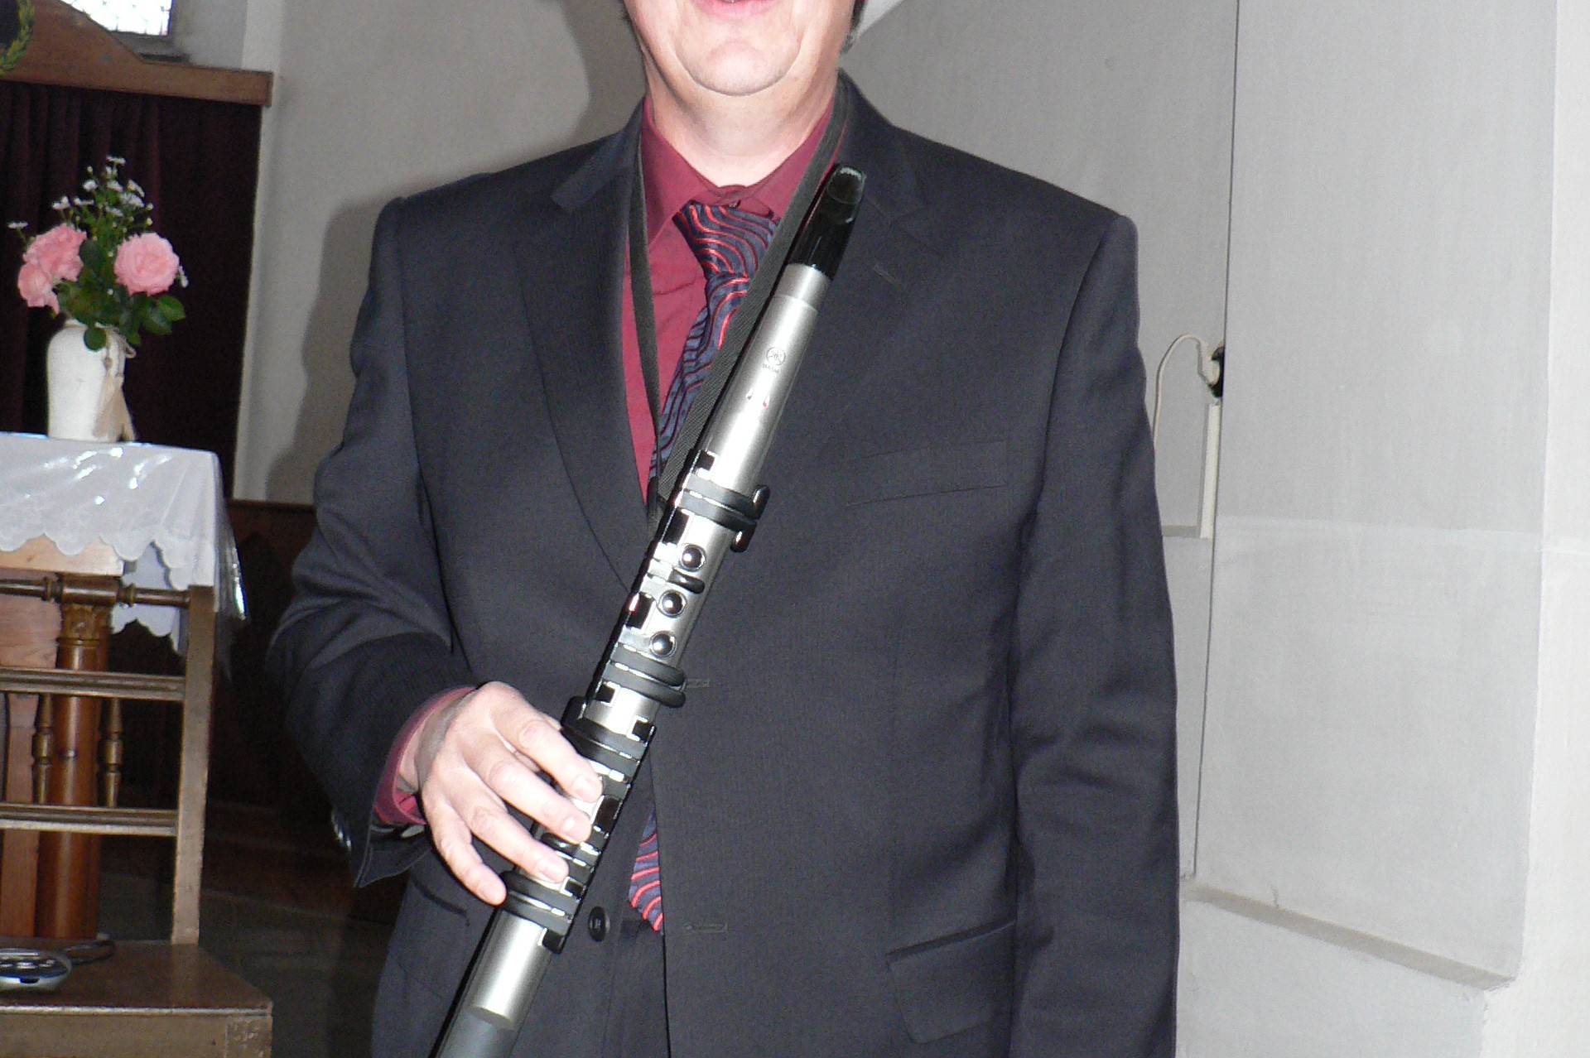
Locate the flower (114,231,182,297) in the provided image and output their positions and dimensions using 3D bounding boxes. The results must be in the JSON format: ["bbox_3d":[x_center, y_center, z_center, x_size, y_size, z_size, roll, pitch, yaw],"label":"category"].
[{"bbox_3d":[-0.970,-0.398,3.300,0.100,0.095,0.085,4,-3,-11],"label":"flower"}]

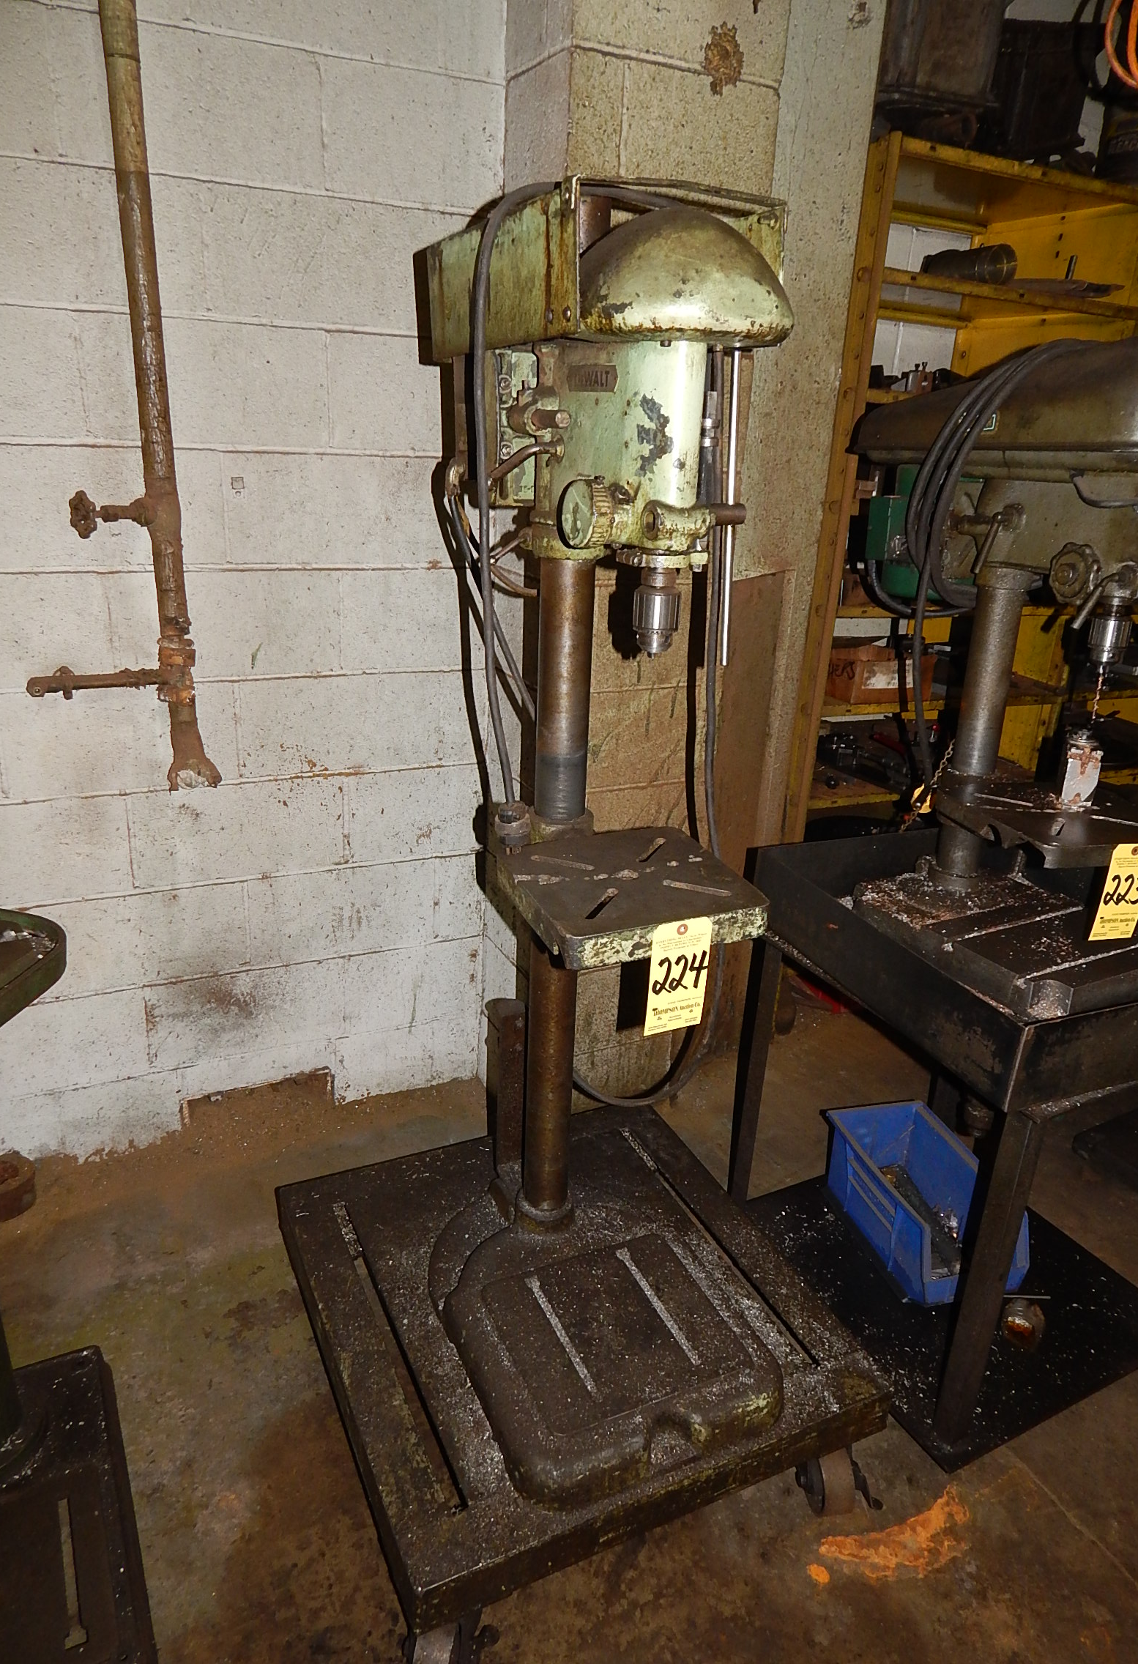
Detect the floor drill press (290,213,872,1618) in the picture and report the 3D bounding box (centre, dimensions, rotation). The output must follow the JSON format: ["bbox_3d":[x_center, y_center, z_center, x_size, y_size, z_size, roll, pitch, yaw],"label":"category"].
[{"bbox_3d":[0.009,0.098,1.520,0.715,1.725,0.785,-7,24,-23],"label":"floor drill press"}]

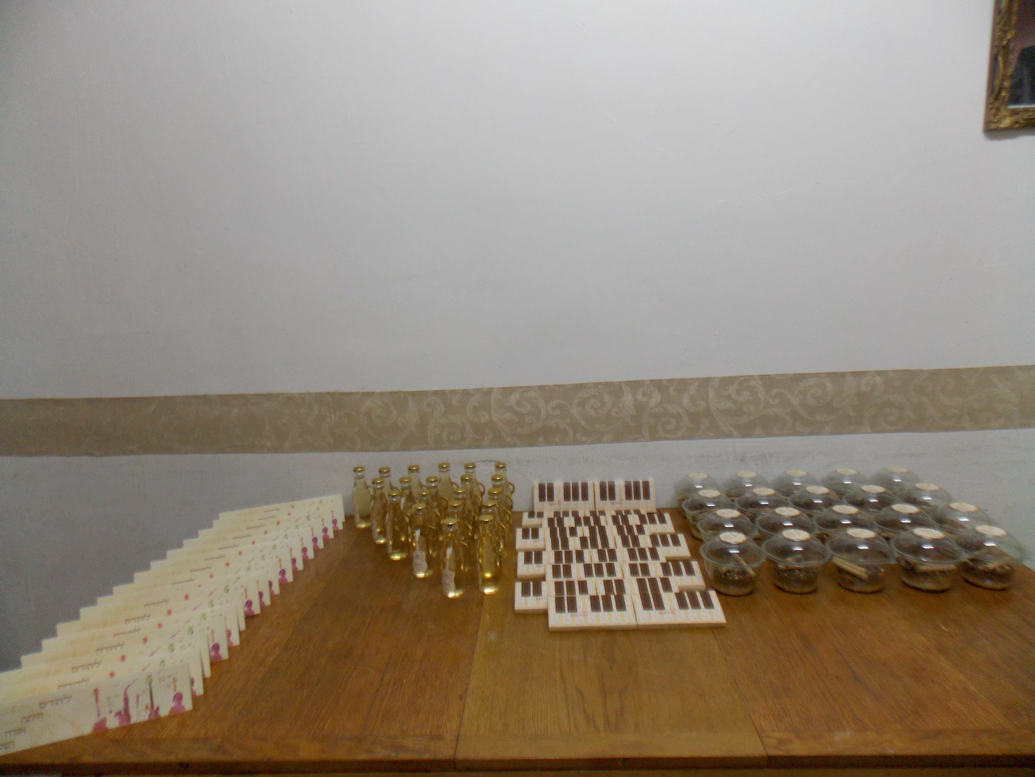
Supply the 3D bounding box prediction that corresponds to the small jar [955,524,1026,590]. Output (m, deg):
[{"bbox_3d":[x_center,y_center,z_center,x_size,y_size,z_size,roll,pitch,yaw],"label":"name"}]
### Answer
[{"bbox_3d":[0.922,0.327,1.344,0.123,0.104,0.123,-2,11,3],"label":"small jar"}]

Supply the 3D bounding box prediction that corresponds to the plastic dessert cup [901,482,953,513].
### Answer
[{"bbox_3d":[0.945,0.278,1.590,0.123,0.104,0.123,-2,11,3],"label":"plastic dessert cup"}]

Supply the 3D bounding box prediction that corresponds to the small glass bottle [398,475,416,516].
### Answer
[{"bbox_3d":[-0.257,0.289,1.638,0.049,0.152,0.045,-2,10,3],"label":"small glass bottle"}]

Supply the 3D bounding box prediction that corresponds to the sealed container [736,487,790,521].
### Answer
[{"bbox_3d":[0.564,0.286,1.575,0.122,0.103,0.122,-2,10,3],"label":"sealed container"}]

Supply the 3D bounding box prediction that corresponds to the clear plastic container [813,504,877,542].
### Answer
[{"bbox_3d":[0.705,0.311,1.480,0.123,0.104,0.123,-2,11,3],"label":"clear plastic container"}]

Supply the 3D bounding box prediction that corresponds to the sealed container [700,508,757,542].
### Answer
[{"bbox_3d":[0.447,0.314,1.460,0.121,0.102,0.121,-2,10,3],"label":"sealed container"}]

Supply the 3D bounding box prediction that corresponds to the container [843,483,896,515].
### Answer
[{"bbox_3d":[0.822,0.283,1.593,0.123,0.104,0.123,-2,11,3],"label":"container"}]

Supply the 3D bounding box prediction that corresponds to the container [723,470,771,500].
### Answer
[{"bbox_3d":[0.578,0.267,1.732,0.123,0.104,0.123,-2,11,3],"label":"container"}]

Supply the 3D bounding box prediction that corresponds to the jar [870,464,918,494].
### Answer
[{"bbox_3d":[0.946,0.250,1.714,0.121,0.102,0.121,-2,10,3],"label":"jar"}]

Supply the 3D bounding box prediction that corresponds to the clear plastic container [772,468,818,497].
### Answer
[{"bbox_3d":[0.698,0.259,1.720,0.121,0.102,0.121,-2,10,3],"label":"clear plastic container"}]

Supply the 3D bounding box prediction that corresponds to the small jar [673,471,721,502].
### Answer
[{"bbox_3d":[0.454,0.268,1.725,0.121,0.102,0.121,-2,10,3],"label":"small jar"}]

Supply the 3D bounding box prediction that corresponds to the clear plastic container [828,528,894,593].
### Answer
[{"bbox_3d":[0.660,0.327,1.324,0.122,0.103,0.122,-2,10,3],"label":"clear plastic container"}]

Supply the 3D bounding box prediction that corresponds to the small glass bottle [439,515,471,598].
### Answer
[{"bbox_3d":[-0.127,0.331,1.353,0.051,0.152,0.046,-2,10,3],"label":"small glass bottle"}]

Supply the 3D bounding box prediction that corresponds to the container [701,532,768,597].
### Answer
[{"bbox_3d":[0.428,0.346,1.368,0.123,0.104,0.123,-2,11,3],"label":"container"}]

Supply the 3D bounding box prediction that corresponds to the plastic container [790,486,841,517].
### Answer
[{"bbox_3d":[0.689,0.283,1.584,0.121,0.102,0.121,-2,10,3],"label":"plastic container"}]

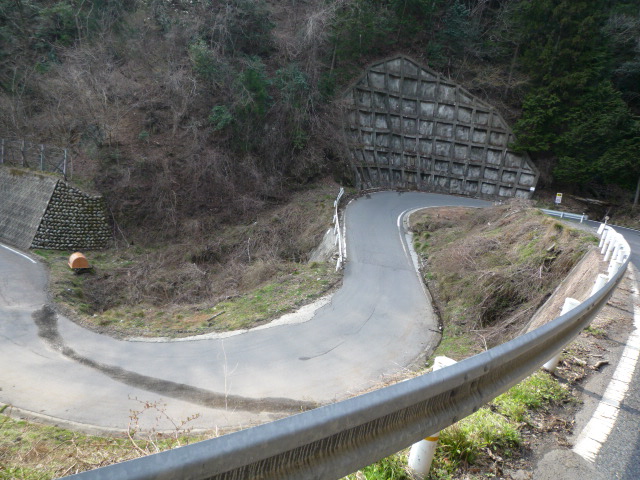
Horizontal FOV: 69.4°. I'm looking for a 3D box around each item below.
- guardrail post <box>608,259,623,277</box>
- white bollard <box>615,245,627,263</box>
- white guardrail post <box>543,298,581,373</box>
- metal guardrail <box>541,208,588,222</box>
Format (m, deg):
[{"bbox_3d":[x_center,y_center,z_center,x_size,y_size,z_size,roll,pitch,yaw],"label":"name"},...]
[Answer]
[{"bbox_3d":[4.229,0.583,6.756,0.120,0.600,0.120,20,16,33],"label":"guardrail post"},{"bbox_3d":[5.375,0.493,8.395,0.120,0.600,0.120,19,16,31],"label":"white bollard"},{"bbox_3d":[1.853,0.732,3.551,0.120,0.600,0.120,22,17,37],"label":"white guardrail post"},{"bbox_3d":[18.880,-1.825,35.971,3.710,0.600,0.220,17,15,23],"label":"metal guardrail"}]

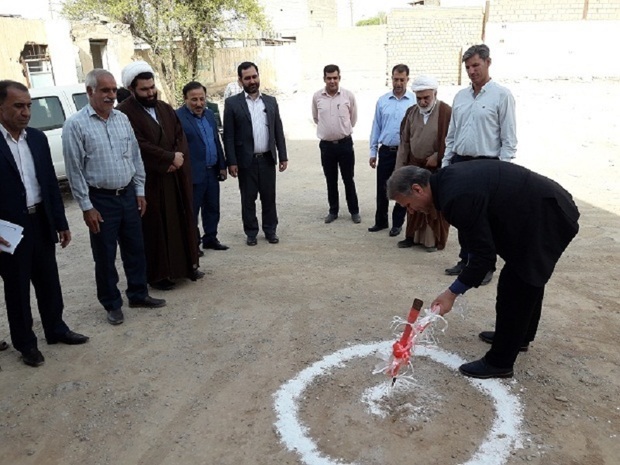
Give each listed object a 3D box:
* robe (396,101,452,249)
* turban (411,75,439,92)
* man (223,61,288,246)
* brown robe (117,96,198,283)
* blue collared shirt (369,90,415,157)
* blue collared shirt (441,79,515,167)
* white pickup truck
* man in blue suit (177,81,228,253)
[{"bbox_3d":[1.091,-0.547,4.784,0.530,1.380,0.380,5,19,19],"label":"robe"},{"bbox_3d":[1.012,-1.301,4.439,0.240,0.170,0.260,5,31,21],"label":"turban"},{"bbox_3d":[-0.538,-0.762,5.041,0.590,1.790,0.350,-6,18,-14],"label":"man"},{"bbox_3d":[-1.202,-0.332,4.132,0.560,1.500,0.430,-17,23,-40],"label":"brown robe"},{"bbox_3d":[0.876,-1.118,5.149,0.510,0.660,0.290,4,18,16],"label":"blue collared shirt"},{"bbox_3d":[1.344,-0.822,3.906,0.550,0.660,0.310,9,21,31],"label":"blue collared shirt"},{"bbox_3d":[-4.073,-1.325,7.377,1.760,1.660,5.050,2,18,12],"label":"white pickup truck"},{"bbox_3d":[-1.072,-0.594,4.830,0.540,1.630,0.370,-13,21,-32],"label":"man in blue suit"}]

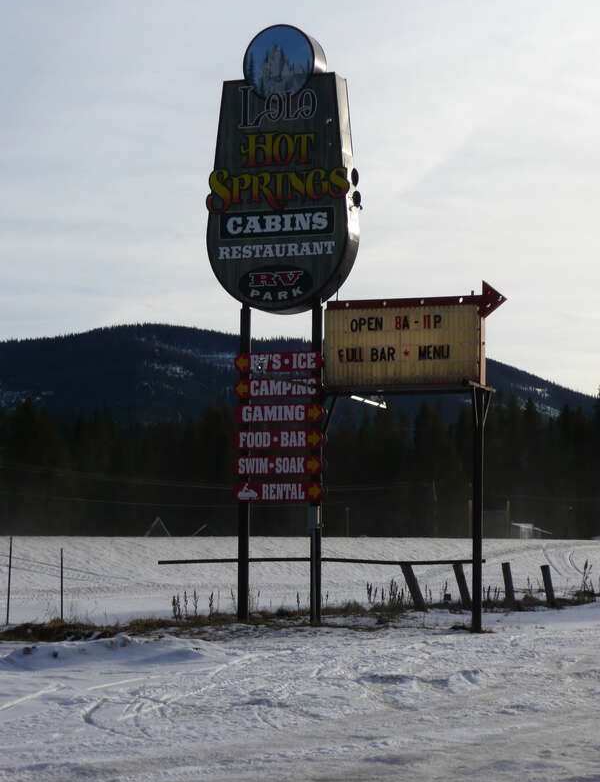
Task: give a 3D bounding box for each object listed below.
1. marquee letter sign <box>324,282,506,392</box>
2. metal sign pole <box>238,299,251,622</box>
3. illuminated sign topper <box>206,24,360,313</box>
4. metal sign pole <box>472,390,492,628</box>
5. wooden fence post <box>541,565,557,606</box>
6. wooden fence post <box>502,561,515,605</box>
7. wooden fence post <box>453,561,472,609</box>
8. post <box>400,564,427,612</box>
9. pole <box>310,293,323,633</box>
[{"bbox_3d":[1.923,-0.868,33.355,3.052,1.706,0.360,-1,-4,20],"label":"marquee letter sign"},{"bbox_3d":[-0.915,1.184,34.214,0.155,5.273,0.155,-1,-4,20],"label":"metal sign pole"},{"bbox_3d":[-0.266,-3.709,34.479,2.528,4.778,0.630,-1,-4,20],"label":"illuminated sign topper"},{"bbox_3d":[2.818,1.882,32.801,0.145,3.917,0.145,-1,-4,20],"label":"metal sign pole"},{"bbox_3d":[4.993,3.933,41.329,0.155,0.858,0.155,-8,-4,-1],"label":"wooden fence post"},{"bbox_3d":[4.212,3.891,41.528,0.145,0.840,0.145,-6,-4,0],"label":"wooden fence post"},{"bbox_3d":[3.212,3.837,40.530,0.170,0.909,0.170,-11,-4,-1],"label":"wooden fence post"},{"bbox_3d":[2.203,3.790,39.831,0.180,0.939,0.180,-17,-4,-1],"label":"post"},{"bbox_3d":[0.276,1.156,33.781,0.155,5.313,0.155,-1,-4,20],"label":"pole"}]

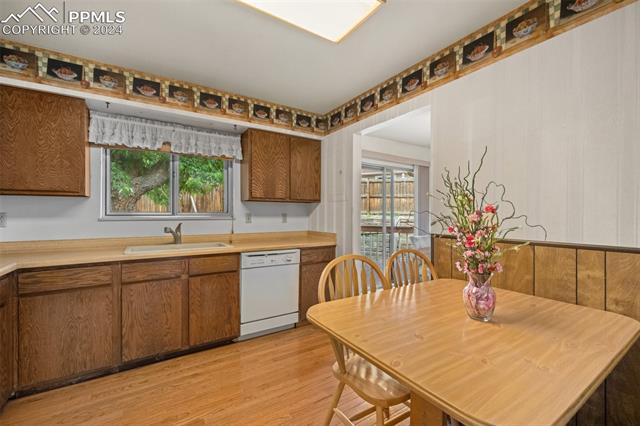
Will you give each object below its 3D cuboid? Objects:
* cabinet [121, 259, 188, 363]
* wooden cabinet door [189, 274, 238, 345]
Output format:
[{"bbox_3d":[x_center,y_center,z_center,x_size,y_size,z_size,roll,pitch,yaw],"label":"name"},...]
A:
[{"bbox_3d":[-1.434,0.738,2.319,0.450,0.744,0.595,0,0,-34],"label":"cabinet"},{"bbox_3d":[-0.933,0.828,2.349,0.399,0.590,0.030,0,0,-32],"label":"wooden cabinet door"}]

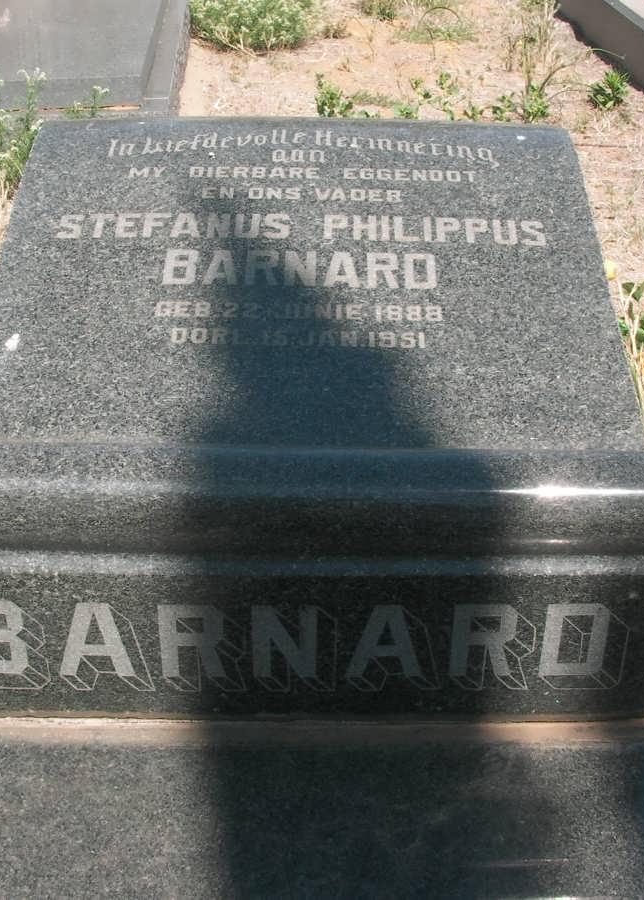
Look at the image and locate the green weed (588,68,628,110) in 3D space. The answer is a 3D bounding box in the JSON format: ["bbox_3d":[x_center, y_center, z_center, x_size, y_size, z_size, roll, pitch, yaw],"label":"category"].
[{"bbox_3d":[0.984,-1.241,4.523,0.138,0.129,0.124,7,31,10],"label":"green weed"}]

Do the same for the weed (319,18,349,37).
[{"bbox_3d":[0.047,-1.741,5.417,0.124,0.061,0.111,1,31,0],"label":"weed"}]

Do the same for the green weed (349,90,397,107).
[{"bbox_3d":[0.177,-1.215,4.540,0.159,0.042,0.105,1,31,2],"label":"green weed"}]

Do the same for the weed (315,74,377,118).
[{"bbox_3d":[0.079,-1.185,4.402,0.209,0.130,0.155,1,31,1],"label":"weed"}]

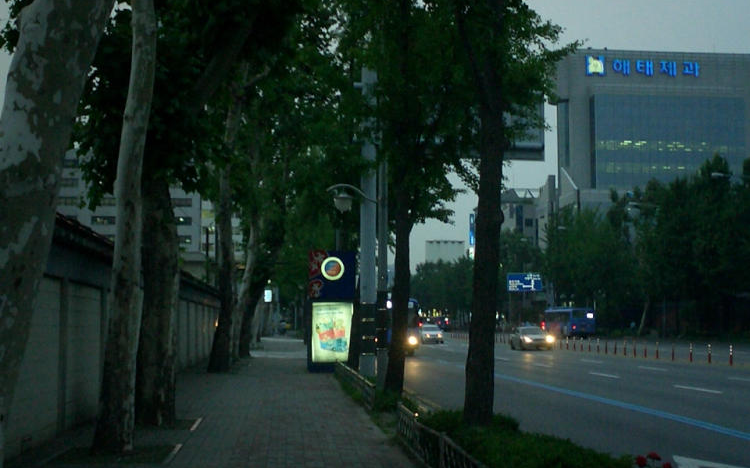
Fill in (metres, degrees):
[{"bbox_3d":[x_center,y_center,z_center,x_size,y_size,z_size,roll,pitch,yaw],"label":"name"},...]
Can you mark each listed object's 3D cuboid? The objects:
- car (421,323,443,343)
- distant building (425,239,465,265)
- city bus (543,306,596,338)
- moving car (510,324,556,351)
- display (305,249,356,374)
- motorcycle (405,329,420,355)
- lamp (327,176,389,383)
[{"bbox_3d":[4.460,7.838,83.638,1.780,1.480,4.400,0,-5,-3],"label":"car"},{"bbox_3d":[27.952,19.037,429.895,16.000,36.000,15.000,0,-5,0],"label":"distant building"},{"bbox_3d":[20.746,9.539,114.604,2.500,3.200,11.000,0,-5,-6],"label":"city bus"},{"bbox_3d":[9.588,6.368,65.699,1.800,1.450,4.500,0,-5,-4],"label":"moving car"},{"bbox_3d":[-1.331,2.348,32.718,1.500,3.720,0.700,0,-5,-3],"label":"display"},{"bbox_3d":[1.982,5.649,56.226,0.800,1.380,2.000,0,-5,-5],"label":"motorcycle"},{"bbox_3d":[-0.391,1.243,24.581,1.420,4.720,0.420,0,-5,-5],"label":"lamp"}]

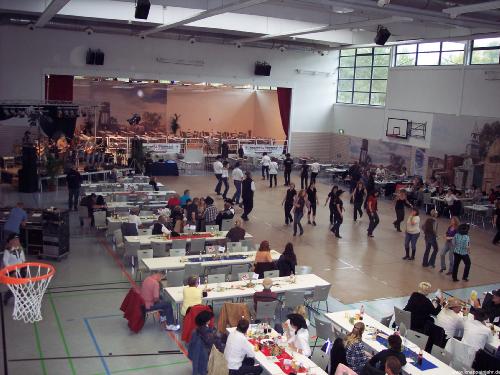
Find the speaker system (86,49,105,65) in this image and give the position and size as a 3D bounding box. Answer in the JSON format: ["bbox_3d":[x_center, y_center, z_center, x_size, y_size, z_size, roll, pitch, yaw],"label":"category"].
[{"bbox_3d":[-8.393,-7.073,30.602,1.000,0.850,0.550,-1,10,-25],"label":"speaker system"}]

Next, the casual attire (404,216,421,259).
[{"bbox_3d":[5.220,1.583,17.964,0.500,1.400,0.420,9,11,32],"label":"casual attire"}]

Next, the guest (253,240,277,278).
[{"bbox_3d":[0.339,1.949,14.212,0.500,1.260,0.750,-1,10,-25],"label":"guest"}]

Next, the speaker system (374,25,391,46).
[{"bbox_3d":[4.998,-5.664,21.200,0.420,0.620,0.420,25,13,8],"label":"speaker system"}]

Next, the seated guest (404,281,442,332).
[{"bbox_3d":[3.470,2.573,11.292,0.750,1.300,0.550,-5,12,-39],"label":"seated guest"}]

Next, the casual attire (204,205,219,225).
[{"bbox_3d":[-1.314,0.922,19.227,0.500,0.660,0.360,0,10,-18],"label":"casual attire"}]

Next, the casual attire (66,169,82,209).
[{"bbox_3d":[-6.976,0.009,22.267,0.580,1.800,0.400,2,10,-6],"label":"casual attire"}]

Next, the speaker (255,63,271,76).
[{"bbox_3d":[0.805,-7.290,34.888,1.000,0.850,0.600,-1,10,-25],"label":"speaker"}]

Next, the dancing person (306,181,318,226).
[{"bbox_3d":[2.479,0.590,21.817,0.550,1.650,0.400,0,10,-18],"label":"dancing person"}]

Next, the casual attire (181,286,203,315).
[{"bbox_3d":[-1.167,2.233,11.330,0.460,0.620,0.360,-1,10,-22],"label":"casual attire"}]

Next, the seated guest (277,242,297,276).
[{"bbox_3d":[0.899,1.976,14.289,0.500,1.240,0.750,-1,10,-25],"label":"seated guest"}]

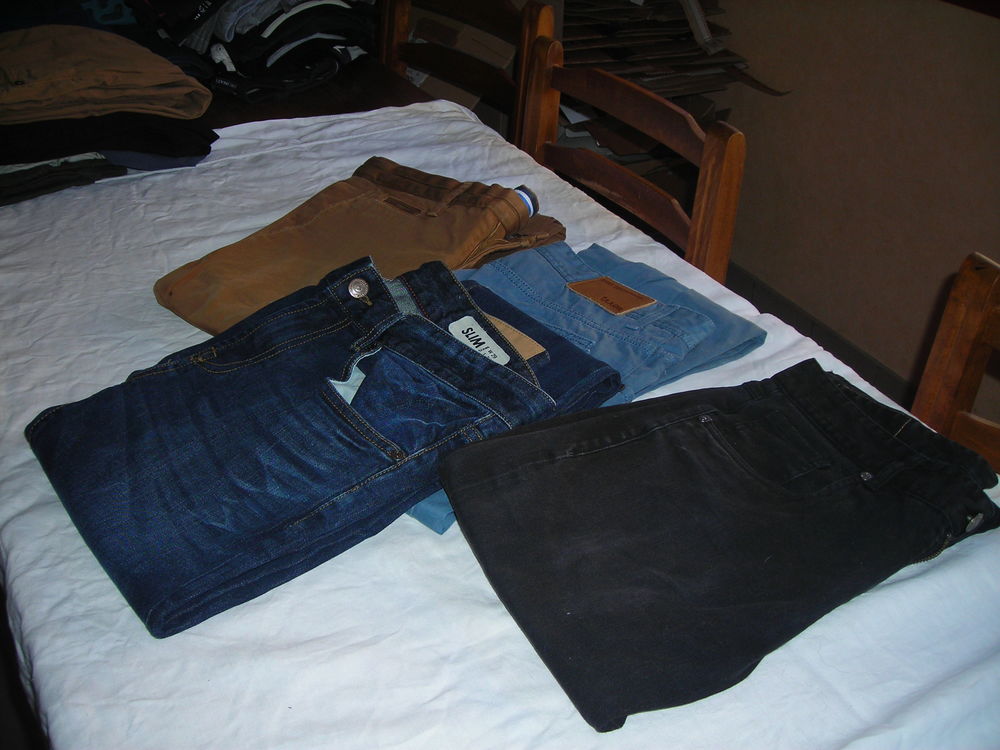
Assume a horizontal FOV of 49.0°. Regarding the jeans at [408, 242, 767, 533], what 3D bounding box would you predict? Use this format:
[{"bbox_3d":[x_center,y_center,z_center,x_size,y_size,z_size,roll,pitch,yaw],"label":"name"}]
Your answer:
[{"bbox_3d":[0.022,-0.025,0.991,0.398,0.042,0.269,-24,40,-33],"label":"jeans"}]

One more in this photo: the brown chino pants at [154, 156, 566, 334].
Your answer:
[{"bbox_3d":[-0.144,-0.129,1.148,0.289,0.052,0.361,21,38,30],"label":"brown chino pants"}]

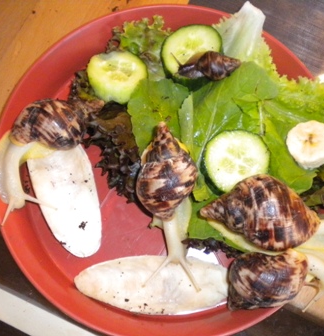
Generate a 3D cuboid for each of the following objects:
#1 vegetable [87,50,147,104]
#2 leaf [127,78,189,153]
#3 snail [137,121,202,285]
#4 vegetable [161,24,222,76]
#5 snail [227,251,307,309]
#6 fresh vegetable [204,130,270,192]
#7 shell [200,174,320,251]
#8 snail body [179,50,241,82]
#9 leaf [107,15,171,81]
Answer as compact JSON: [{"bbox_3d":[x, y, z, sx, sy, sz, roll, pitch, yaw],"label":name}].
[{"bbox_3d":[-0.035,-0.071,0.415,0.045,0.015,0.045,0,61,-5],"label":"vegetable"},{"bbox_3d":[-0.004,-0.040,0.409,0.045,0.014,0.056,0,76,0],"label":"leaf"},{"bbox_3d":[0.005,0.028,0.389,0.045,0.042,0.118,-3,76,-1],"label":"snail"},{"bbox_3d":[0.023,-0.092,0.417,0.046,0.017,0.046,0,75,-2],"label":"vegetable"},{"bbox_3d":[0.074,0.078,0.369,0.059,0.041,0.043,-24,77,-6],"label":"snail"},{"bbox_3d":[0.055,-0.005,0.392,0.046,0.012,0.046,0,77,-4],"label":"fresh vegetable"},{"bbox_3d":[0.069,0.032,0.376,0.082,0.043,0.048,7,76,2],"label":"shell"},{"bbox_3d":[0.034,-0.076,0.397,0.046,0.019,0.020,-7,76,-2],"label":"snail body"},{"bbox_3d":[-0.019,-0.096,0.425,0.050,0.020,0.053,0,76,0],"label":"leaf"}]

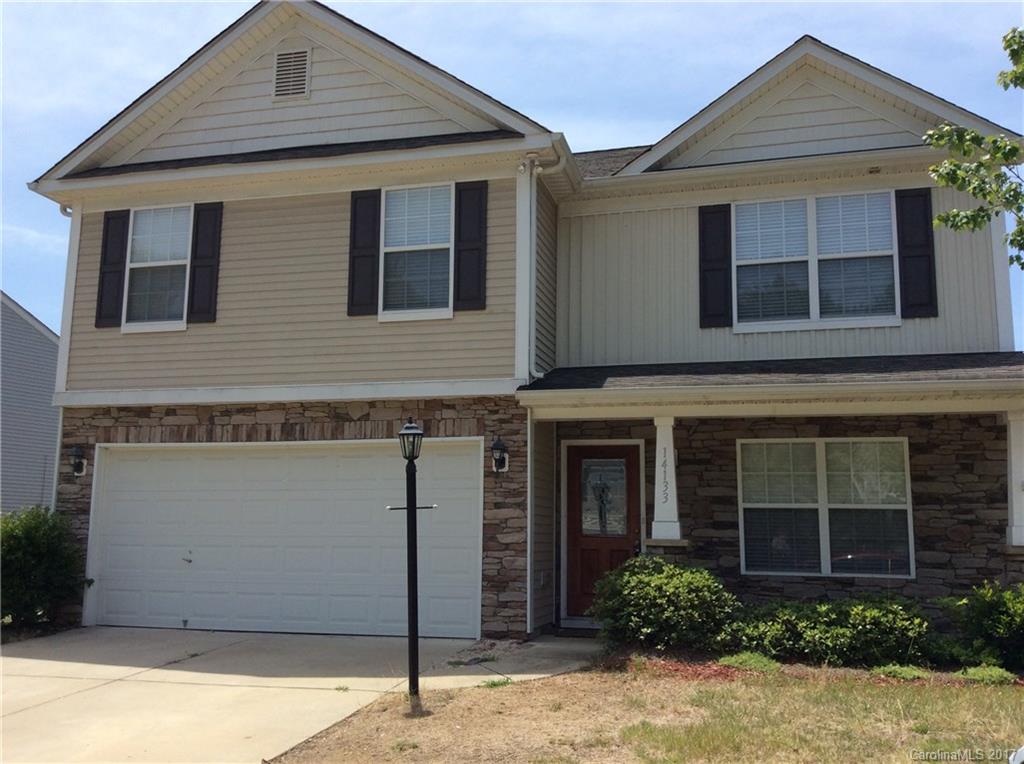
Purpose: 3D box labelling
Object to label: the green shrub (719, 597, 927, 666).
[{"bbox_3d":[2.862,2.282,8.746,1.780,0.580,0.950,-2,-9,13],"label":"green shrub"}]

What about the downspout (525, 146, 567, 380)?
[{"bbox_3d":[0.415,-1.326,10.642,0.380,2.620,0.090,-2,-9,13],"label":"downspout"}]

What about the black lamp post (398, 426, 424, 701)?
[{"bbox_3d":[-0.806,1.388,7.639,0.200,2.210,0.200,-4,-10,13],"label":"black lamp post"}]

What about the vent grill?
[{"bbox_3d":[-2.725,-3.800,11.677,0.510,0.670,0.060,-2,-9,13],"label":"vent grill"}]

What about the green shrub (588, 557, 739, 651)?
[{"bbox_3d":[1.428,2.134,9.047,1.380,0.920,1.200,-2,-9,13],"label":"green shrub"}]

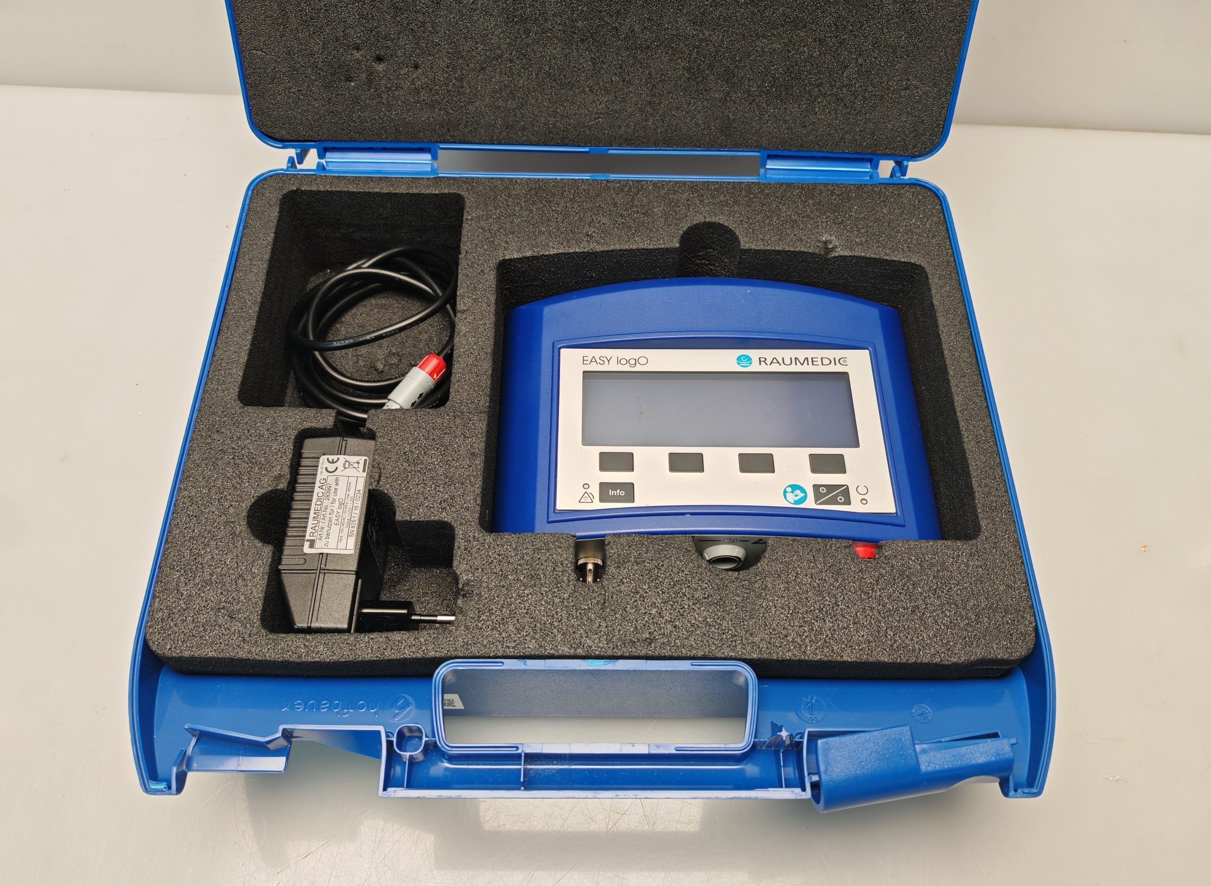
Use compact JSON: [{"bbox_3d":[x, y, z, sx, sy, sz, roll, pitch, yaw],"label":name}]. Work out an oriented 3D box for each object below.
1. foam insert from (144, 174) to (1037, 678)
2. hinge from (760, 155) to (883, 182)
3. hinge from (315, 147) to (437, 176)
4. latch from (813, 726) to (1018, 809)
[{"bbox_3d":[-0.004,-0.007,0.482,0.374,0.076,0.265,0,61,-1],"label":"foam insert"},{"bbox_3d":[0.119,-0.150,0.516,0.064,0.011,0.012,0,61,-1],"label":"hinge"},{"bbox_3d":[-0.125,-0.152,0.512,0.064,0.011,0.012,0,61,-1],"label":"hinge"},{"bbox_3d":[0.120,0.129,0.373,0.075,0.021,0.023,-7,62,-5],"label":"latch"}]

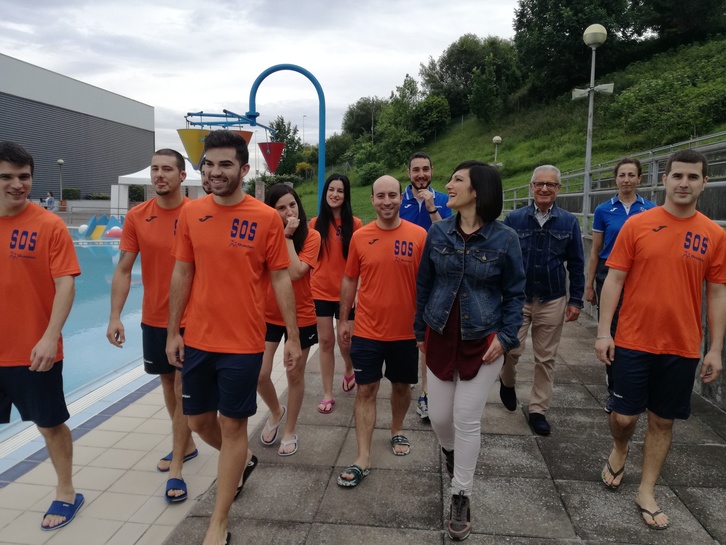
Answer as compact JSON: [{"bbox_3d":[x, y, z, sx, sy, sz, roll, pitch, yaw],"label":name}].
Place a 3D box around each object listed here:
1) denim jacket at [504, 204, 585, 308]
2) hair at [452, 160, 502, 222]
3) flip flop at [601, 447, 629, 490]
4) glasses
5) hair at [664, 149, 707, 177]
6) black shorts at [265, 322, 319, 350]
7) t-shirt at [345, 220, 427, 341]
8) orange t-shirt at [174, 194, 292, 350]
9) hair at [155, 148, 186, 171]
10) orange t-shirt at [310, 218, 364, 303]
[{"bbox_3d":[1.227,-0.116,3.850,0.560,0.710,0.340,2,7,13],"label":"denim jacket"},{"bbox_3d":[0.538,-0.380,2.660,0.230,0.280,0.200,-1,7,-7],"label":"hair"},{"bbox_3d":[1.372,1.041,3.054,0.105,0.080,0.275,5,41,34],"label":"flip flop"},{"bbox_3d":[1.124,-0.524,3.470,0.150,0.045,0.130,2,8,14],"label":"glasses"},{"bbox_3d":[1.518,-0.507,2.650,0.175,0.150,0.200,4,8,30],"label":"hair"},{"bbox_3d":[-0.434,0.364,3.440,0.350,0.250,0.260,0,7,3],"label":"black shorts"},{"bbox_3d":[0.132,0.042,3.180,0.490,0.690,0.290,1,7,4],"label":"t-shirt"},{"bbox_3d":[-0.576,-0.002,2.510,0.510,0.690,0.290,1,7,6],"label":"orange t-shirt"},{"bbox_3d":[-0.975,-0.560,2.870,0.155,0.140,0.185,1,7,12],"label":"hair"},{"bbox_3d":[-0.202,-0.107,4.170,0.420,0.620,0.260,0,7,0],"label":"orange t-shirt"}]

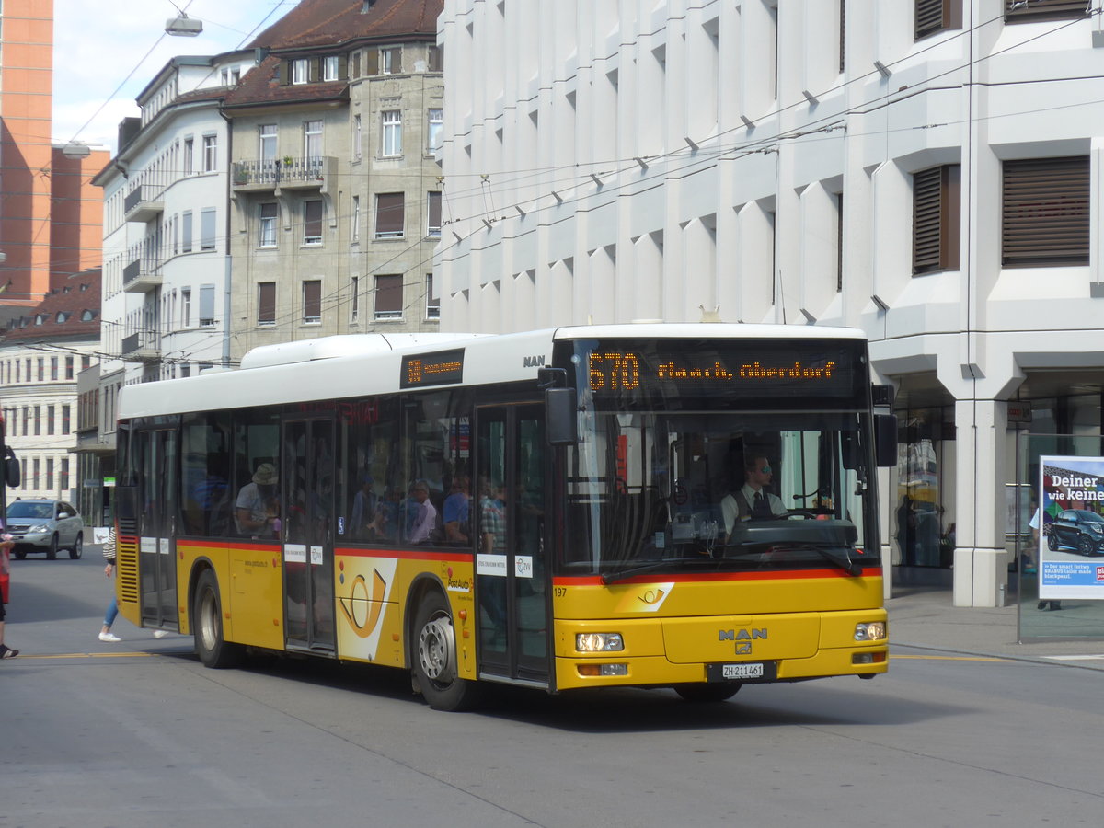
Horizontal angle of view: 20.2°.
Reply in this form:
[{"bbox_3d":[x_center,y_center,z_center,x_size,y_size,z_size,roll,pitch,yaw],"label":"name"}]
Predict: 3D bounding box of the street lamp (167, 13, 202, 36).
[{"bbox_3d":[-6.297,-6.659,53.000,0.650,0.390,0.360,1,-1,-7],"label":"street lamp"}]

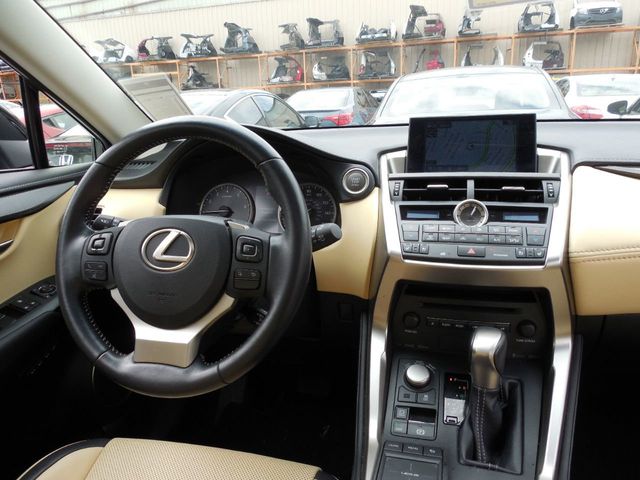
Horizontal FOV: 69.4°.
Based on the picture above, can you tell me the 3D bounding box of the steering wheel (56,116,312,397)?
[{"bbox_3d":[-0.183,0.018,0.631,0.370,0.370,0.095,2,-9,16],"label":"steering wheel"}]

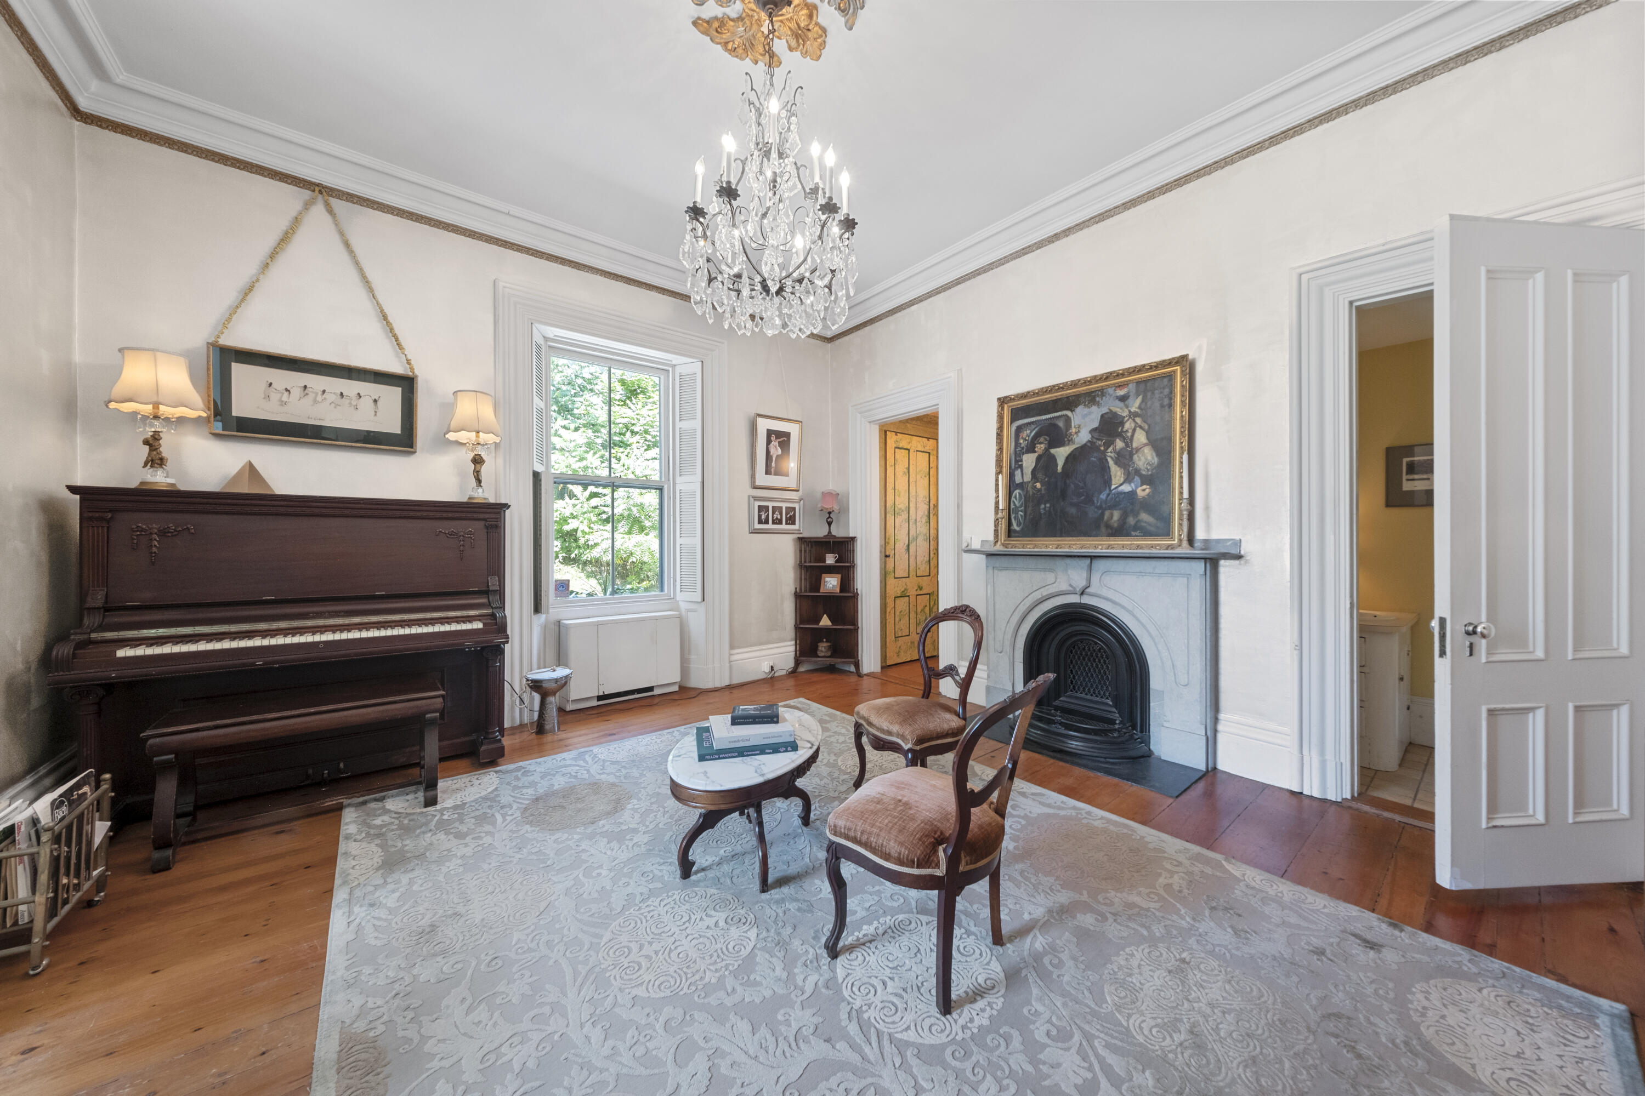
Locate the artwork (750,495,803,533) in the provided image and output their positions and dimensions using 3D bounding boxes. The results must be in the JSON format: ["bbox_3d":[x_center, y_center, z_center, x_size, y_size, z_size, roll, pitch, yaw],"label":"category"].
[{"bbox_3d":[-0.398,-0.284,4.826,0.565,0.314,0.030,0,0,-39],"label":"artwork"}]

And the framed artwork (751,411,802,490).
[{"bbox_3d":[-0.408,-0.854,4.958,0.510,0.655,0.030,0,4,-39],"label":"framed artwork"}]

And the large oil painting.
[{"bbox_3d":[1.596,-0.516,3.397,0.055,1.060,1.165,6,-4,-39],"label":"large oil painting"}]

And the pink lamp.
[{"bbox_3d":[0.066,-0.315,5.020,0.190,0.441,0.190,0,0,6],"label":"pink lamp"}]

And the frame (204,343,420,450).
[{"bbox_3d":[-2.711,-0.788,2.970,0.824,0.450,0.035,0,0,-39],"label":"frame"}]

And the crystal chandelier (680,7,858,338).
[{"bbox_3d":[-0.194,-1.421,2.071,0.660,1.245,0.660,0,0,0],"label":"crystal chandelier"}]

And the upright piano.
[{"bbox_3d":[-2.447,0.449,2.729,1.554,1.390,0.650,0,0,-39],"label":"upright piano"}]

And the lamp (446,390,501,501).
[{"bbox_3d":[-2.030,-0.579,3.205,0.270,0.660,0.270,0,0,-39],"label":"lamp"}]

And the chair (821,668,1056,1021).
[{"bbox_3d":[0.346,0.747,1.569,0.570,0.860,0.465,0,0,43],"label":"chair"}]

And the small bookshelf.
[{"bbox_3d":[0.059,0.518,5.031,0.640,1.225,0.340,0,0,6],"label":"small bookshelf"}]

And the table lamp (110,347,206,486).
[{"bbox_3d":[-3.000,-0.564,2.478,0.285,0.630,0.285,0,0,-39],"label":"table lamp"}]

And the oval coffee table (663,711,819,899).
[{"bbox_3d":[-0.283,0.966,2.158,0.540,0.425,0.890,0,0,14],"label":"oval coffee table"}]

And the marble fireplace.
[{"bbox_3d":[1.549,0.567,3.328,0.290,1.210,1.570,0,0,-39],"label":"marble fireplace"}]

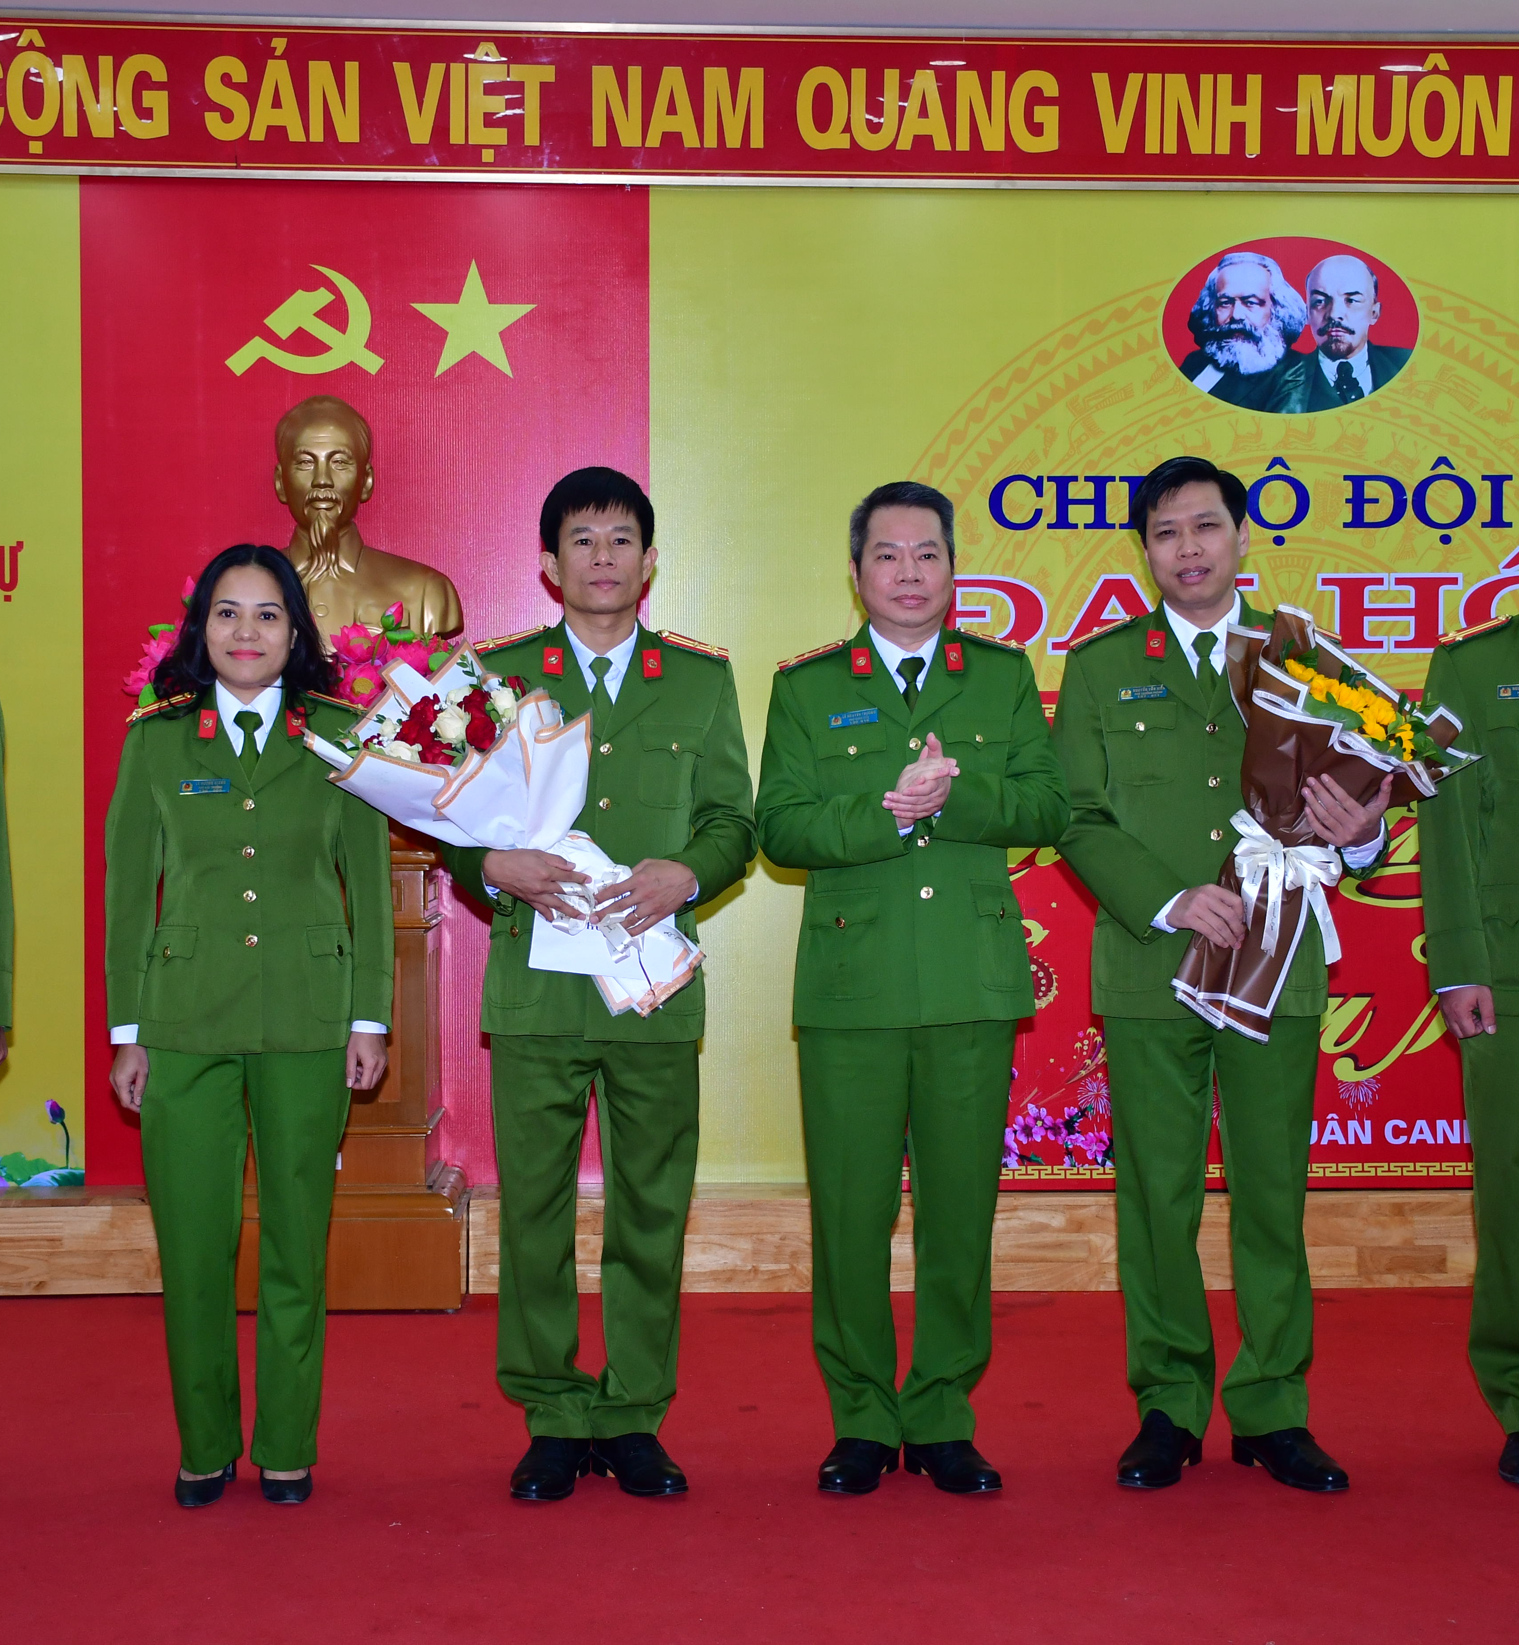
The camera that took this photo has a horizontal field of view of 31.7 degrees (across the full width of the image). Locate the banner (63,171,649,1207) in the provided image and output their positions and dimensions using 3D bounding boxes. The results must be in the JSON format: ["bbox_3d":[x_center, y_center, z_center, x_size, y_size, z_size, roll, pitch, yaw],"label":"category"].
[{"bbox_3d":[-0.899,-0.311,6.144,1.293,2.320,0.040,0,2,-4],"label":"banner"}]

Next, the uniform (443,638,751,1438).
[{"bbox_3d":[-0.268,0.355,4.431,0.521,1.363,0.400,0,2,-6],"label":"uniform"}]

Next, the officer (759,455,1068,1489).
[{"bbox_3d":[0.253,0.278,4.449,0.517,1.697,0.440,0,2,-7],"label":"officer"}]

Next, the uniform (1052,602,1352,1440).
[{"bbox_3d":[0.757,0.342,4.494,0.531,1.424,0.420,0,2,2],"label":"uniform"}]

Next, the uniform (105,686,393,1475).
[{"bbox_3d":[-0.847,0.428,4.441,0.480,1.310,0.280,0,2,-10],"label":"uniform"}]

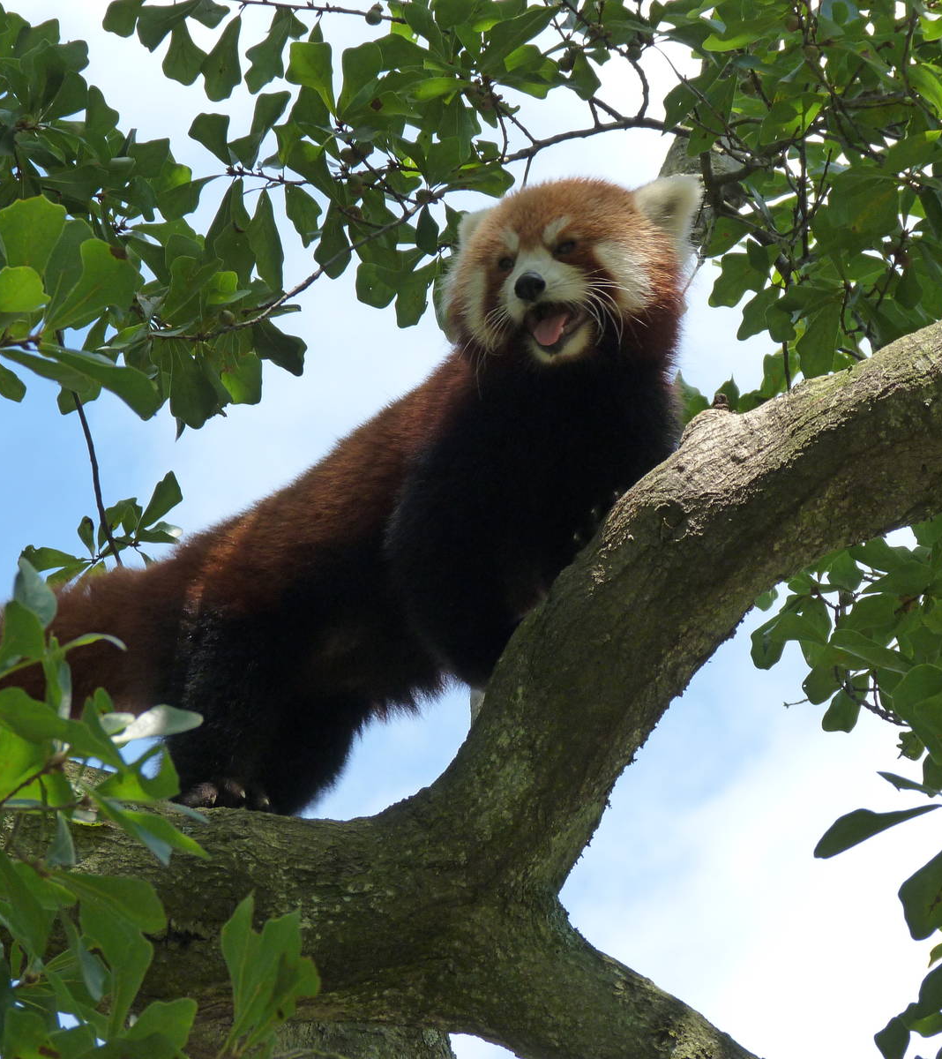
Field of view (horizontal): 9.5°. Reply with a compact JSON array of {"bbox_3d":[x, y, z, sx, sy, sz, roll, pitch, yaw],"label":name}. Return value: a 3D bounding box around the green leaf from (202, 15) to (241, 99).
[{"bbox_3d":[-0.217,-0.413,4.950,0.033,0.078,0.024,13,-11,0],"label":"green leaf"}]

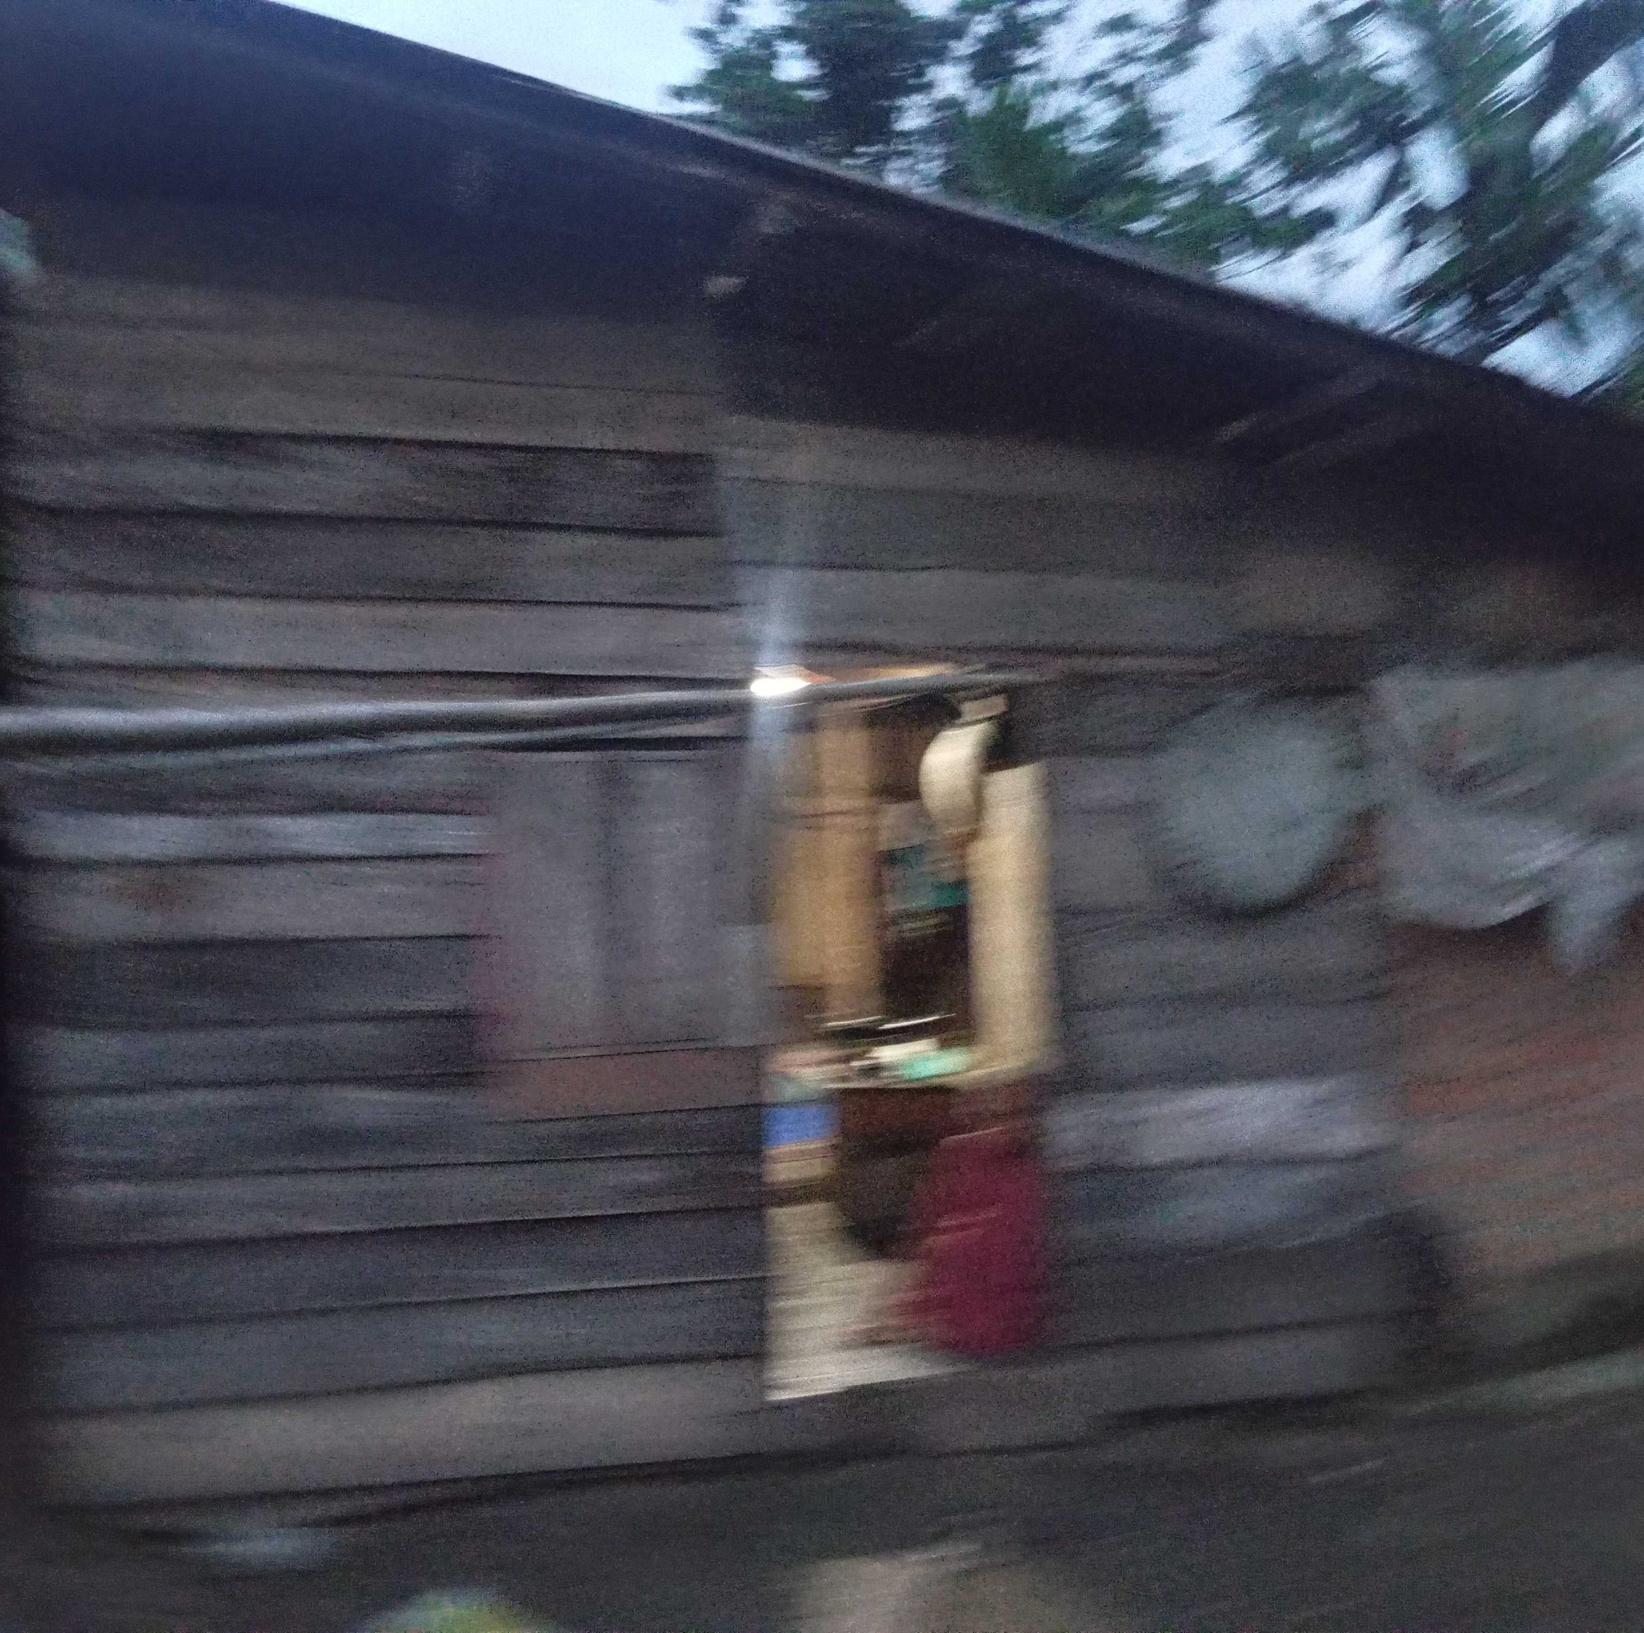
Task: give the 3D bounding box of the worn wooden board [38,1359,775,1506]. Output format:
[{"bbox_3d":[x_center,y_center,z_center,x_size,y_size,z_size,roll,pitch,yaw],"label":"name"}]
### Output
[{"bbox_3d":[-0.957,1.472,4.210,1.709,0.224,0.025,0,-2,-14],"label":"worn wooden board"}]

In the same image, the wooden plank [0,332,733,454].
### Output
[{"bbox_3d":[-1.085,-1.003,4.287,1.669,0.181,0.030,0,-3,-15],"label":"wooden plank"}]

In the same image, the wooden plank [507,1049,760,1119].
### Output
[{"bbox_3d":[-0.466,0.662,4.371,0.651,0.150,0.030,0,-3,-15],"label":"wooden plank"}]

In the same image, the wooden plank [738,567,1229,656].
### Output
[{"bbox_3d":[0.454,-0.539,4.719,1.391,0.204,0.030,0,-5,-14],"label":"wooden plank"}]

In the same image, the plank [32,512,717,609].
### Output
[{"bbox_3d":[-1.071,-0.631,4.336,1.711,0.187,0.030,0,-5,-14],"label":"plank"}]

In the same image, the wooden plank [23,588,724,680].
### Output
[{"bbox_3d":[-1.032,-0.435,4.256,1.702,0.189,0.025,0,-2,-14],"label":"wooden plank"}]

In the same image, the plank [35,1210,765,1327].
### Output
[{"bbox_3d":[-0.970,1.077,4.221,1.700,0.181,0.025,0,-2,-14],"label":"plank"}]

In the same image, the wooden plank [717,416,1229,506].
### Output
[{"bbox_3d":[0.432,-0.942,4.752,1.465,0.149,0.030,0,-5,-14],"label":"wooden plank"}]

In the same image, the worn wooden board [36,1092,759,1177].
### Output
[{"bbox_3d":[-0.979,0.740,4.230,1.692,0.192,0.025,0,-2,-14],"label":"worn wooden board"}]

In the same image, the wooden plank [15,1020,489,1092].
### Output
[{"bbox_3d":[-1.333,0.556,4.145,1.037,0.151,0.025,0,-2,-14],"label":"wooden plank"}]

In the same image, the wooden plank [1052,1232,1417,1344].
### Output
[{"bbox_3d":[1.131,1.274,4.767,1.094,0.226,0.030,0,-3,-15],"label":"wooden plank"}]

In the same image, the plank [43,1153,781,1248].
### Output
[{"bbox_3d":[-0.964,0.914,4.215,1.698,0.151,0.030,0,-5,-14],"label":"plank"}]

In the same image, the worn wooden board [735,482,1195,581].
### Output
[{"bbox_3d":[0.395,-0.752,4.663,1.353,0.221,0.025,0,-2,-14],"label":"worn wooden board"}]

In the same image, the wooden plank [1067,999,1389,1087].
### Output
[{"bbox_3d":[1.106,0.621,4.767,0.965,0.219,0.025,0,-2,-14],"label":"wooden plank"}]

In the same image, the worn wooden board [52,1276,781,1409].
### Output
[{"bbox_3d":[-0.958,1.261,4.211,1.697,0.192,0.030,0,-3,-15],"label":"worn wooden board"}]

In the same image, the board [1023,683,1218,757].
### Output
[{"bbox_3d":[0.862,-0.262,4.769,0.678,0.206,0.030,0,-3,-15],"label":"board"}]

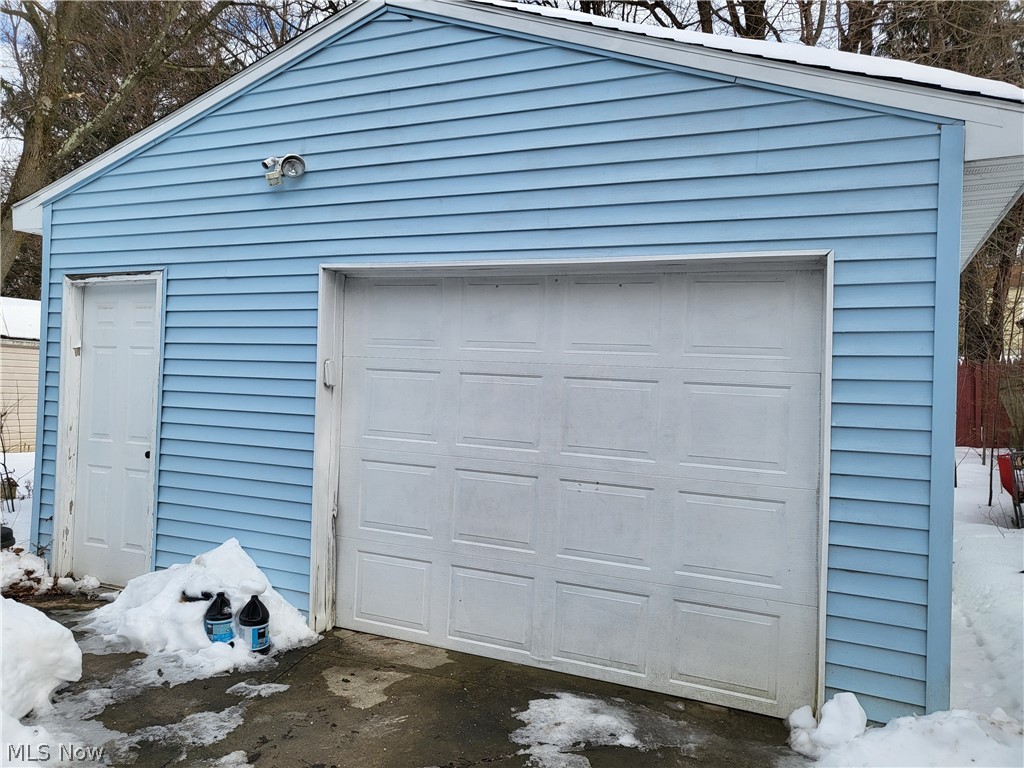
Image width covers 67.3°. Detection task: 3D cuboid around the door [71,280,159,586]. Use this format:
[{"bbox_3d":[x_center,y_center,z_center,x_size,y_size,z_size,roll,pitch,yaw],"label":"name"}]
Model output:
[{"bbox_3d":[-2.678,0.345,5.295,0.820,2.074,0.050,2,0,25],"label":"door"}]

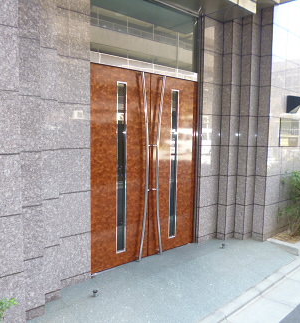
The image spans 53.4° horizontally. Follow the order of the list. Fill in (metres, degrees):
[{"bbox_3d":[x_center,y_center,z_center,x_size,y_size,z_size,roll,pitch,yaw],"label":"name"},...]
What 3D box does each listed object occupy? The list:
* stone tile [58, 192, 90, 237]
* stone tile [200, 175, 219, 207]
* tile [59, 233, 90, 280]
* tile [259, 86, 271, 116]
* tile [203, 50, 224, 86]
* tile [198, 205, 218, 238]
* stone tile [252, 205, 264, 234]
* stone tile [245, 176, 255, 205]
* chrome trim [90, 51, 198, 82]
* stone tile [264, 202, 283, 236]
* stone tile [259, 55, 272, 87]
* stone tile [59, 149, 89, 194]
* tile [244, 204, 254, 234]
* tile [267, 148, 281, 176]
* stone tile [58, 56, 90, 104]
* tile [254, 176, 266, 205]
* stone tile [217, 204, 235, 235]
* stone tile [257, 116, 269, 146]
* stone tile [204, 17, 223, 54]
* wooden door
[{"bbox_3d":[-0.776,0.533,3.031,0.380,0.436,0.035,-3,7,-39],"label":"stone tile"},{"bbox_3d":[0.859,0.433,4.375,0.428,0.436,0.035,-3,7,-39],"label":"stone tile"},{"bbox_3d":[-0.783,0.971,3.072,0.380,0.436,0.035,-3,7,-39],"label":"tile"},{"bbox_3d":[1.690,-0.871,4.372,0.035,0.438,0.181,-3,6,-39],"label":"tile"},{"bbox_3d":[0.888,-1.310,4.228,0.425,0.438,0.035,-3,6,-39],"label":"tile"},{"bbox_3d":[0.852,0.871,4.416,0.428,0.436,0.035,-3,7,-39],"label":"tile"},{"bbox_3d":[1.663,0.874,4.523,0.035,0.438,0.181,-3,6,-39],"label":"stone tile"},{"bbox_3d":[1.496,0.435,4.484,0.238,0.438,0.035,-3,6,-39],"label":"stone tile"},{"bbox_3d":[-0.011,-1.116,3.611,1.659,0.112,0.080,-3,7,-39],"label":"chrome trim"},{"bbox_3d":[1.853,0.870,4.592,0.437,0.436,0.035,-3,7,-39],"label":"stone tile"},{"bbox_3d":[1.697,-1.307,4.335,0.035,0.438,0.181,-3,6,-39],"label":"stone tile"},{"bbox_3d":[-0.769,0.095,2.990,0.380,0.436,0.035,-3,7,-39],"label":"stone tile"},{"bbox_3d":[1.489,0.872,4.521,0.238,0.438,0.035,-3,6,-39],"label":"tile"},{"bbox_3d":[1.866,-0.006,4.510,0.437,0.436,0.035,-3,7,-39],"label":"tile"},{"bbox_3d":[-0.755,-0.781,2.908,0.380,0.436,0.035,-3,7,-39],"label":"stone tile"},{"bbox_3d":[1.658,0.436,4.480,0.035,0.436,0.181,-3,7,-39],"label":"tile"},{"bbox_3d":[1.164,0.864,4.550,0.225,0.436,0.156,-3,7,-39],"label":"stone tile"},{"bbox_3d":[1.683,-0.434,4.410,0.035,0.438,0.181,-3,6,-39],"label":"stone tile"},{"bbox_3d":[0.895,-1.747,4.190,0.425,0.438,0.035,-3,6,-39],"label":"stone tile"},{"bbox_3d":[0.032,0.080,3.685,1.628,2.288,0.150,-3,6,-39],"label":"wooden door"}]

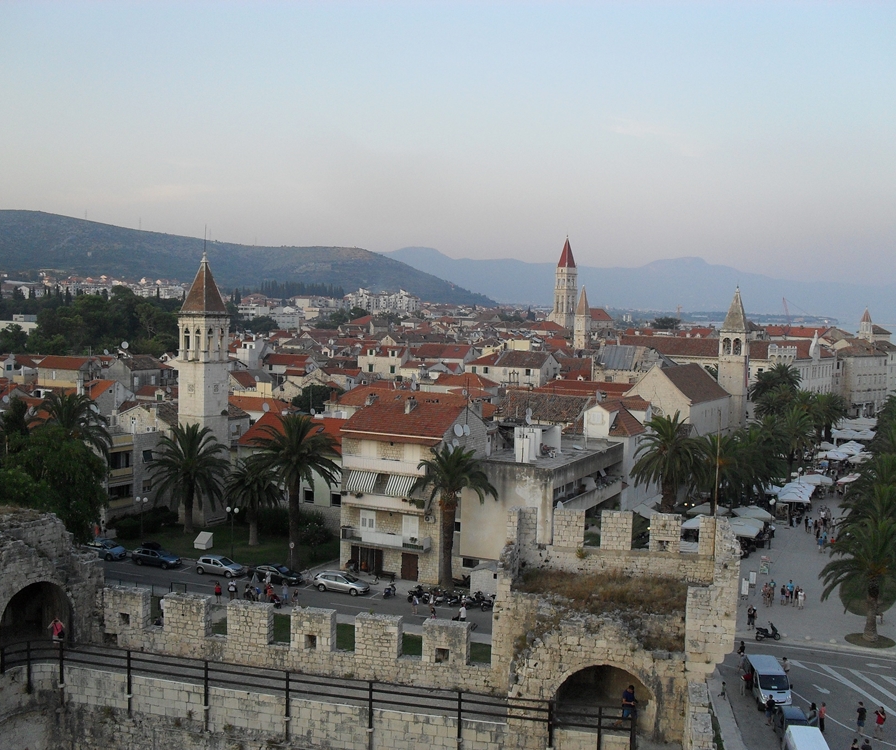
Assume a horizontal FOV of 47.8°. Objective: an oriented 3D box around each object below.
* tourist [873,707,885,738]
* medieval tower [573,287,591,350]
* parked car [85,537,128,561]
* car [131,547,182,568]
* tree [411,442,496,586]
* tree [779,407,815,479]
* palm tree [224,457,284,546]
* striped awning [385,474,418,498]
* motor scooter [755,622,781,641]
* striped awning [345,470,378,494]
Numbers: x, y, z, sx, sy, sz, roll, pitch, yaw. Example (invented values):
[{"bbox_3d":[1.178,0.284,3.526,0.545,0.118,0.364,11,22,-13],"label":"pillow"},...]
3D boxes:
[{"bbox_3d":[22.659,18.267,53.039,0.500,1.700,0.520,2,4,6],"label":"tourist"},{"bbox_3d":[38.943,-10.645,292.139,3.600,30.074,3.600,3,4,33],"label":"medieval tower"},{"bbox_3d":[-29.325,14.889,86.772,3.950,1.480,1.720,3,4,24],"label":"parked car"},{"bbox_3d":[-24.649,15.387,85.787,4.580,1.520,1.800,3,4,23],"label":"car"},{"bbox_3d":[0.485,11.223,80.506,7.100,11.500,7.100,1,4,0],"label":"tree"},{"bbox_3d":[45.929,9.149,134.087,5.200,10.400,5.200,3,4,19],"label":"tree"},{"bbox_3d":[-17.357,11.326,90.617,5.600,8.012,5.600,1,4,0],"label":"palm tree"},{"bbox_3d":[-3.555,8.635,78.169,2.420,1.400,0.900,3,4,27],"label":"striped awning"},{"bbox_3d":[21.869,17.532,68.954,1.800,1.220,0.680,1,4,-8],"label":"motor scooter"},{"bbox_3d":[-7.008,8.798,83.205,2.450,1.550,0.700,3,4,26],"label":"striped awning"}]

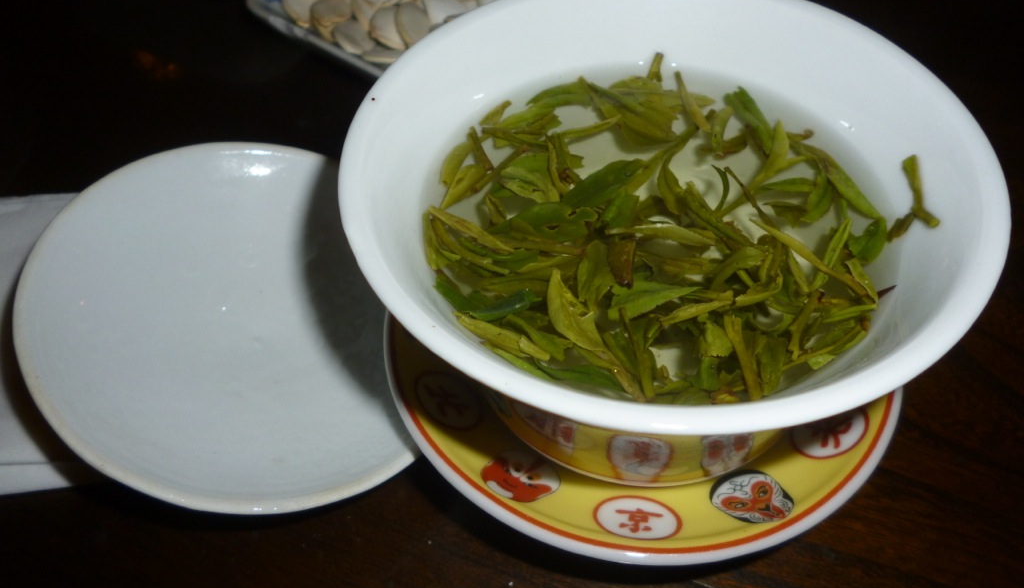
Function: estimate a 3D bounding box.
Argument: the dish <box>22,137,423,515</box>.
[{"bbox_3d":[-0.056,0.008,0.187,0.094,0.021,0.094,10,53,-14],"label":"dish"}]

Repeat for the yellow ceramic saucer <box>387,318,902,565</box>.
[{"bbox_3d":[0.027,0.011,0.183,0.108,0.022,0.108,-3,52,0],"label":"yellow ceramic saucer"}]

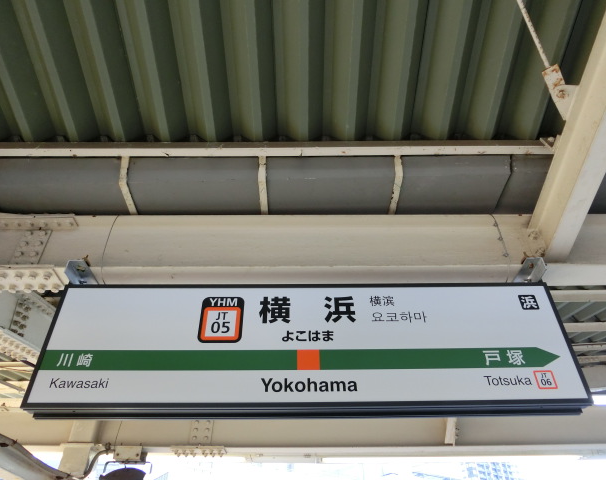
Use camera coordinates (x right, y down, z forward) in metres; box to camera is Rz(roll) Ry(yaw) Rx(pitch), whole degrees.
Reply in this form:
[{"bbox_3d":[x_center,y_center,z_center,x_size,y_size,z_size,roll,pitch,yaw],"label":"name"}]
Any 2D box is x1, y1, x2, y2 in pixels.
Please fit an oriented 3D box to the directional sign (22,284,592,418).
[{"bbox_3d":[0.018,0.399,1.738,1.920,0.485,0.104,0,-38,-1],"label":"directional sign"}]

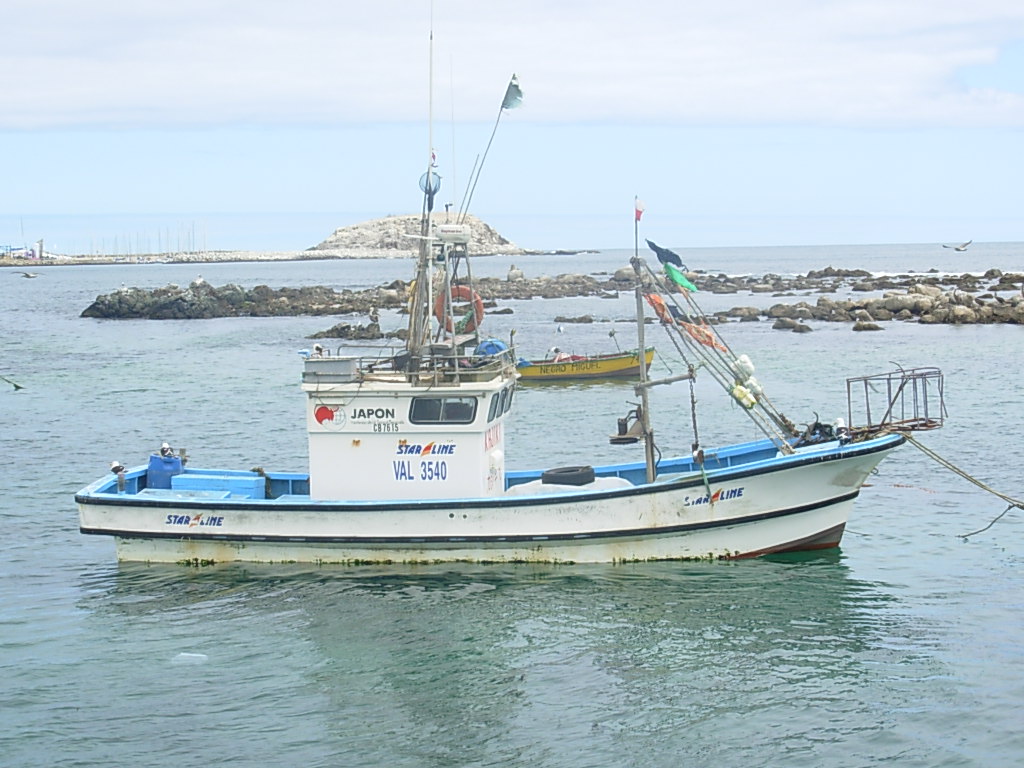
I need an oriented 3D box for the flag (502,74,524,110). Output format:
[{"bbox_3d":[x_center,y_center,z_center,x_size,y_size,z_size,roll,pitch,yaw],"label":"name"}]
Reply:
[{"bbox_3d":[0.021,-4.162,32.100,0.310,0.500,0.100,-1,3,0],"label":"flag"}]

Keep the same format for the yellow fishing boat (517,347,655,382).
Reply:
[{"bbox_3d":[1.951,-0.666,74.200,5.500,1.000,1.900,-1,3,3],"label":"yellow fishing boat"}]

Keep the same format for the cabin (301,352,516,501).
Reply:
[{"bbox_3d":[-1.404,0.636,32.200,2.750,2.100,2.100,0,3,10],"label":"cabin"}]

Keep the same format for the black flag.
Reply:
[{"bbox_3d":[2.143,-1.820,31.600,0.540,0.440,0.150,-1,3,0],"label":"black flag"}]

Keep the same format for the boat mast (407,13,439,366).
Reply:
[{"bbox_3d":[-1.253,-2.719,31.900,0.400,5.050,0.400,0,3,10],"label":"boat mast"}]

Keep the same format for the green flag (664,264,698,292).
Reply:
[{"bbox_3d":[2.374,-1.493,31.500,0.460,0.410,0.150,-1,3,0],"label":"green flag"}]

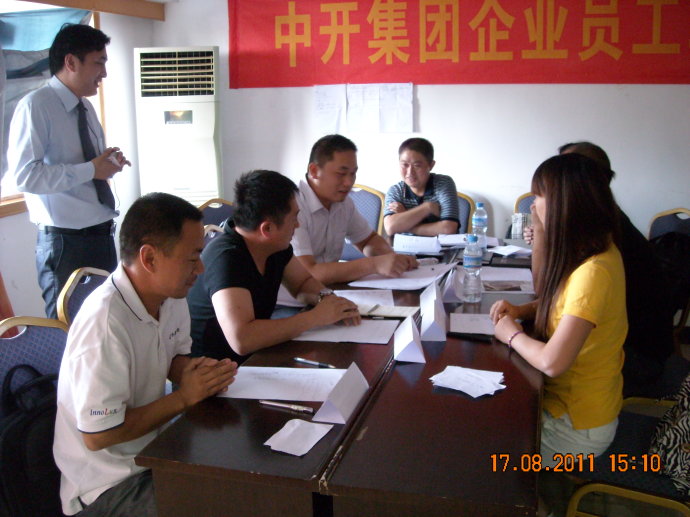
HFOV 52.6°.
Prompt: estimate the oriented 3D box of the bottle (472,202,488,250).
[{"bbox_3d":[0.634,-0.158,3.243,0.066,0.224,0.066,3,15,16],"label":"bottle"}]

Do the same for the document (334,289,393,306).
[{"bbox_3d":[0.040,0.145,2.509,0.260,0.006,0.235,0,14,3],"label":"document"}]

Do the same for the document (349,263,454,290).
[{"bbox_3d":[0.223,0.071,2.746,0.330,0.040,0.360,3,14,16],"label":"document"}]

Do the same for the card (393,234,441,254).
[{"bbox_3d":[0.341,-0.070,3.424,0.230,0.035,0.290,-1,12,0],"label":"card"}]

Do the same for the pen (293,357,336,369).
[{"bbox_3d":[-0.085,0.289,1.922,0.142,0.011,0.012,6,15,32],"label":"pen"}]

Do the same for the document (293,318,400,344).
[{"bbox_3d":[0.002,0.220,2.179,0.300,0.008,0.215,1,13,8],"label":"document"}]

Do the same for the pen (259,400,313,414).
[{"bbox_3d":[-0.141,0.354,1.671,0.142,0.012,0.012,4,15,20],"label":"pen"}]

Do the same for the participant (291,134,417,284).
[{"bbox_3d":[-0.021,0.151,2.896,0.680,1.310,0.540,6,16,27],"label":"participant"}]

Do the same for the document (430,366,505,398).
[{"bbox_3d":[0.326,0.307,1.786,0.175,0.010,0.160,2,13,12],"label":"document"}]

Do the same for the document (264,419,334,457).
[{"bbox_3d":[-0.106,0.386,1.543,0.102,0.010,0.147,6,16,26],"label":"document"}]

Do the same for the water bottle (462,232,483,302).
[{"bbox_3d":[0.458,0.035,2.491,0.066,0.235,0.066,-1,12,0],"label":"water bottle"}]

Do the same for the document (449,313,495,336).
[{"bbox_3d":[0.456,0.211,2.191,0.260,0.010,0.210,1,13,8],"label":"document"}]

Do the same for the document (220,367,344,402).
[{"bbox_3d":[-0.154,0.320,1.803,0.300,0.006,0.212,0,13,9],"label":"document"}]

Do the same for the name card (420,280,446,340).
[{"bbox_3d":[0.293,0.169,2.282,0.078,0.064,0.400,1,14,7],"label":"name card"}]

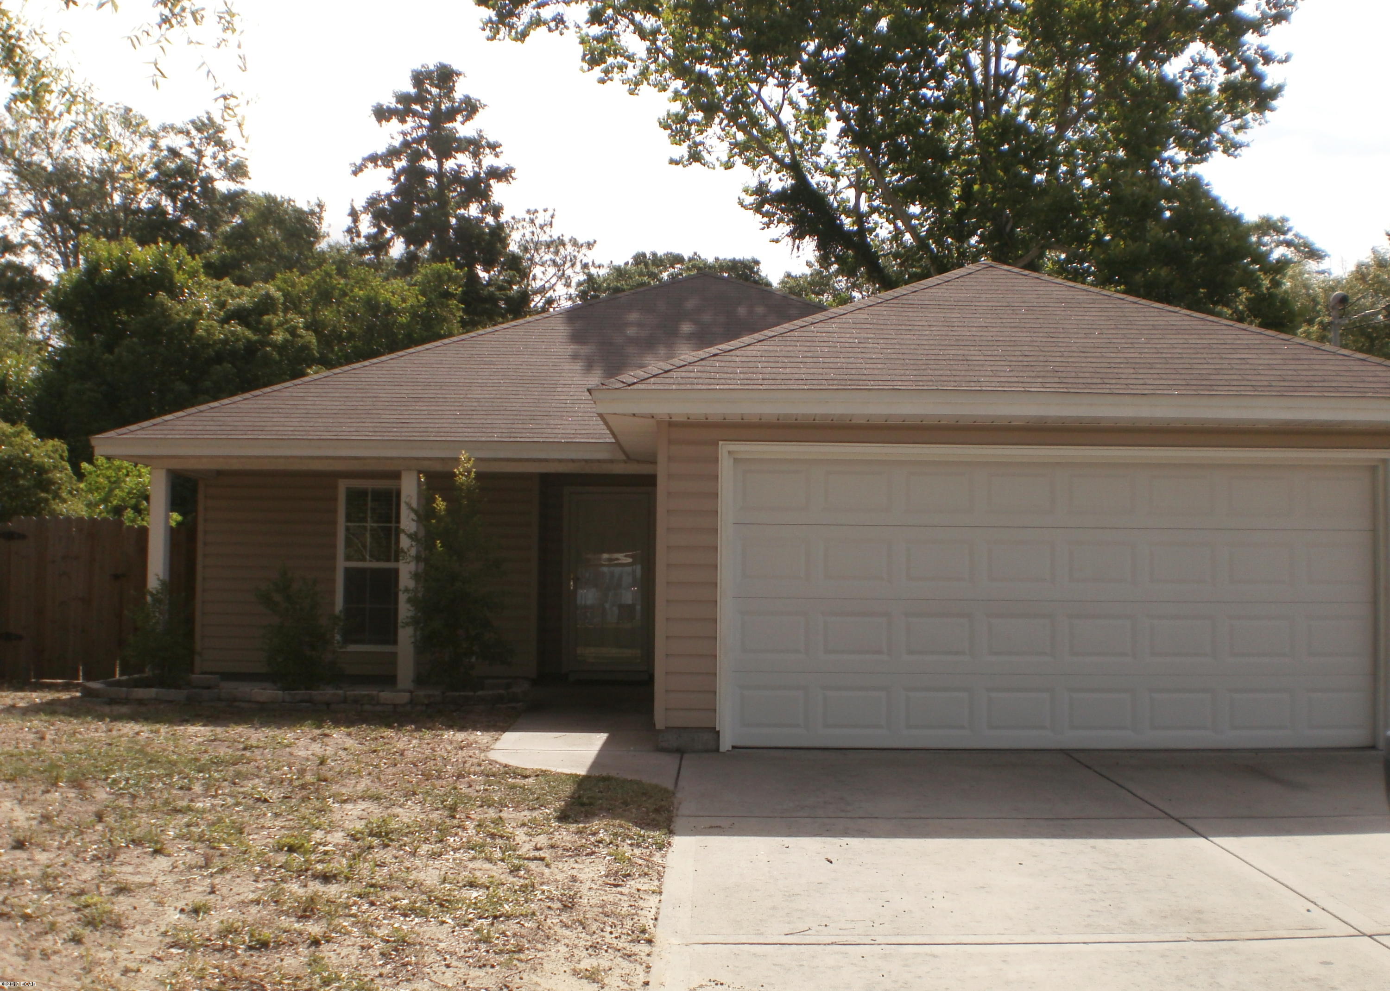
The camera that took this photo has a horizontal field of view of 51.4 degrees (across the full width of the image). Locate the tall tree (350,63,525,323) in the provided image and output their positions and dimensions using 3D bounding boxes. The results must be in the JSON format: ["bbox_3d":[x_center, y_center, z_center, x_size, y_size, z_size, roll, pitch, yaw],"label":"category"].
[{"bbox_3d":[-6.200,-3.600,35.000,4.800,13.700,4.800,1,-3,1],"label":"tall tree"}]

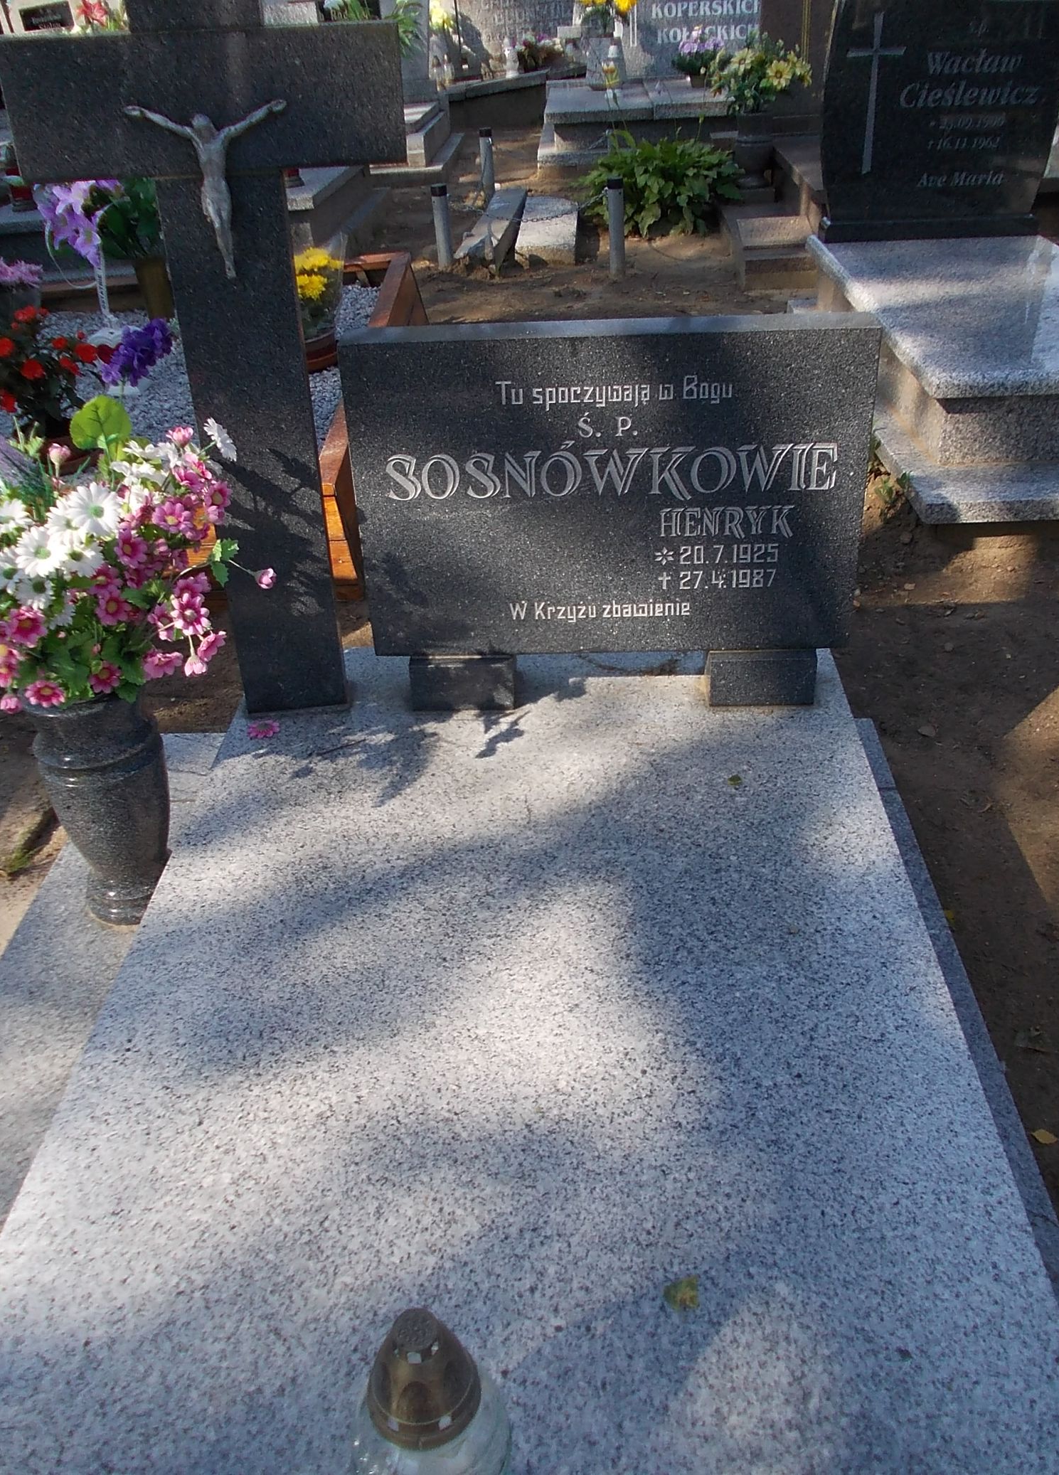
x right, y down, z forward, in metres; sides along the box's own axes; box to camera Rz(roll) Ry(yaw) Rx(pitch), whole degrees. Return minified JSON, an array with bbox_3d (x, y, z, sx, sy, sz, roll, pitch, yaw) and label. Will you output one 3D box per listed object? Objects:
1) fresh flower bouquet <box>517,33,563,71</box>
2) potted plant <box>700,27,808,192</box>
[{"bbox_3d":[0.070,-4.654,8.100,0.305,0.211,0.260,-1,33,4],"label":"fresh flower bouquet"},{"bbox_3d":[0.962,-2.659,5.050,0.451,0.572,0.406,-1,33,4],"label":"potted plant"}]

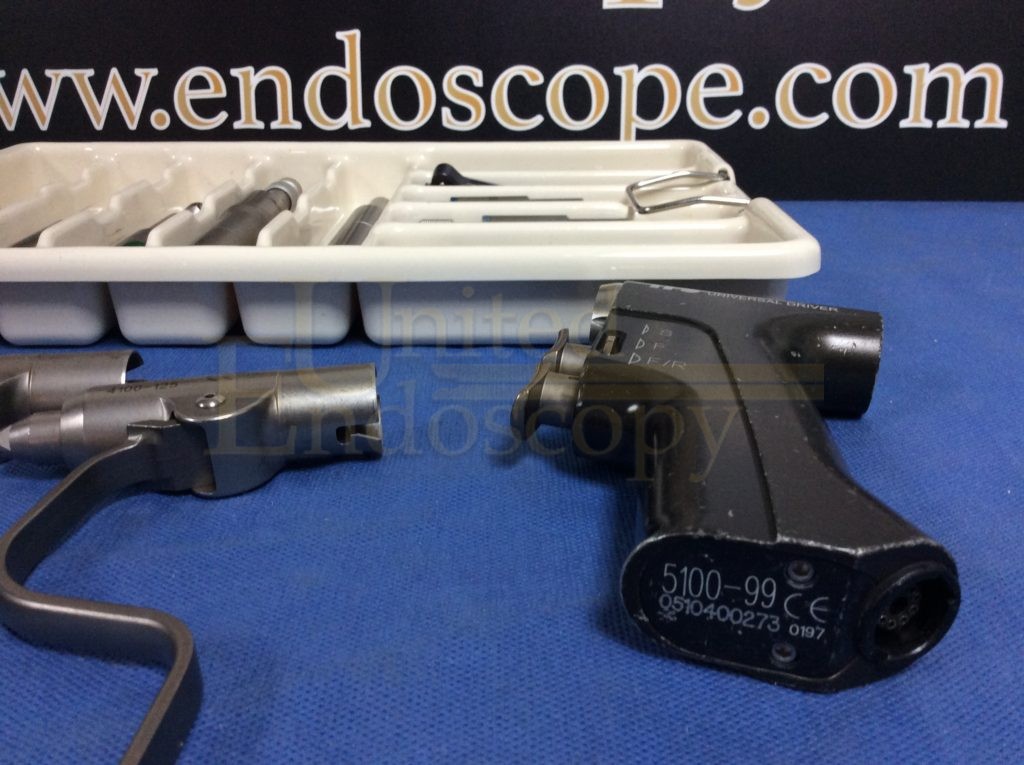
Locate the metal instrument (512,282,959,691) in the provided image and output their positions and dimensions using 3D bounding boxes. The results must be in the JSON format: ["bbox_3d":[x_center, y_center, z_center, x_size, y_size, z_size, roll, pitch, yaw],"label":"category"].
[{"bbox_3d":[0.045,0.011,0.211,0.092,0.029,0.120,8,28,15],"label":"metal instrument"}]

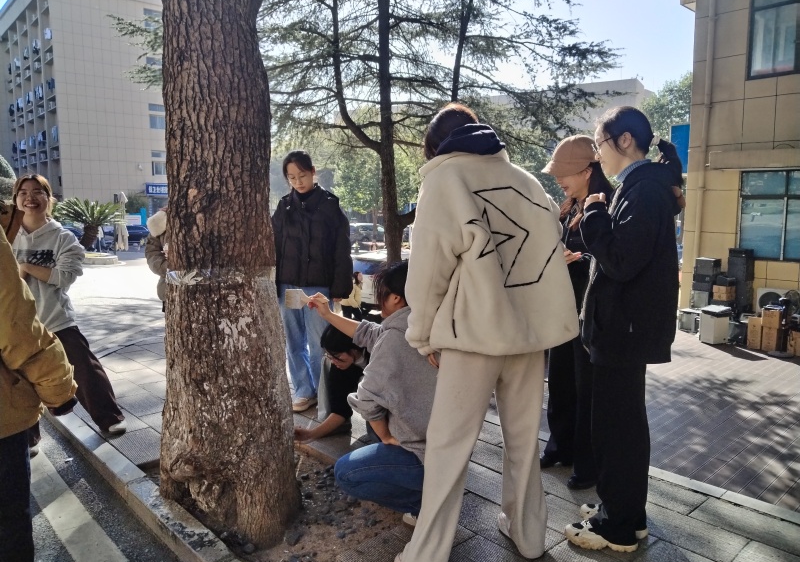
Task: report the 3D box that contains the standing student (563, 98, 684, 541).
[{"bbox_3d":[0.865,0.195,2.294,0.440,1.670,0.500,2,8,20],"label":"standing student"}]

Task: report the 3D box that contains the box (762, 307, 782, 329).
[{"bbox_3d":[4.984,0.509,8.050,0.250,0.260,0.270,5,8,37],"label":"box"}]

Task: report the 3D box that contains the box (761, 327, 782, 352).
[{"bbox_3d":[5.014,0.795,8.100,0.240,0.320,0.270,5,8,37],"label":"box"}]

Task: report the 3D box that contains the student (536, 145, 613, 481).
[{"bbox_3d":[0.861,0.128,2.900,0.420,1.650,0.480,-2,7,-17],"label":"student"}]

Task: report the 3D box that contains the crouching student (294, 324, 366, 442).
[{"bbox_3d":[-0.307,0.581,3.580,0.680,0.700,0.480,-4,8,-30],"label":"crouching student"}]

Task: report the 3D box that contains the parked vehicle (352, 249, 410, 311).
[{"bbox_3d":[0.951,-0.060,15.121,1.780,1.520,4.300,6,10,43],"label":"parked vehicle"}]

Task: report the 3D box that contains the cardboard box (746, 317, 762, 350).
[{"bbox_3d":[5.745,0.815,9.623,0.330,0.520,0.205,-7,10,-43],"label":"cardboard box"}]

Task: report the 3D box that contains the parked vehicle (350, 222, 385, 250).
[{"bbox_3d":[-1.799,-3.636,46.000,4.600,1.650,1.850,-4,8,-30],"label":"parked vehicle"}]

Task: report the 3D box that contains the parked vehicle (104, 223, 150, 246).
[{"bbox_3d":[-18.593,-3.070,41.000,4.600,1.500,1.800,-7,10,-43],"label":"parked vehicle"}]

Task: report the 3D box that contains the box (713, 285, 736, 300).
[{"bbox_3d":[4.968,0.176,9.200,0.300,0.215,0.240,-5,8,-34],"label":"box"}]

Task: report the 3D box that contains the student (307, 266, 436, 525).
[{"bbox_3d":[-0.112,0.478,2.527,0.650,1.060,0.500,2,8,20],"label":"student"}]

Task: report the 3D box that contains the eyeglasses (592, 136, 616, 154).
[{"bbox_3d":[0.770,-0.510,2.230,0.140,0.045,0.140,-21,2,14],"label":"eyeglasses"}]

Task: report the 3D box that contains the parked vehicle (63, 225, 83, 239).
[{"bbox_3d":[-24.008,-3.113,43.000,4.500,1.500,1.800,2,7,21],"label":"parked vehicle"}]

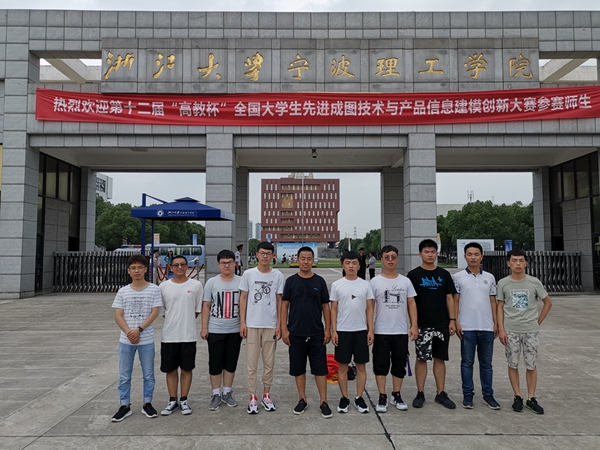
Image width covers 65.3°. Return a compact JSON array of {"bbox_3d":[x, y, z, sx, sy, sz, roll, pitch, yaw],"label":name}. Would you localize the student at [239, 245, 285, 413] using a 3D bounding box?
[{"bbox_3d":[-0.410,1.062,5.020,0.468,1.791,0.320,0,-3,0],"label":"student"}]

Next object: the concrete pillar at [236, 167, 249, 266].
[{"bbox_3d":[-2.916,0.154,22.085,0.940,5.686,0.920,0,-4,0],"label":"concrete pillar"}]

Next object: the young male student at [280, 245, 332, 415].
[{"bbox_3d":[0.073,1.092,4.934,0.534,1.719,0.330,0,-3,0],"label":"young male student"}]

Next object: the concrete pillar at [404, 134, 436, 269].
[{"bbox_3d":[4.597,-0.347,17.990,0.986,6.175,0.980,0,-3,0],"label":"concrete pillar"}]

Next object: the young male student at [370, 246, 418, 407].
[{"bbox_3d":[1.020,1.089,5.088,0.493,1.743,0.310,0,-3,0],"label":"young male student"}]

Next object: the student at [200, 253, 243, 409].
[{"bbox_3d":[-0.850,1.121,5.144,0.464,1.689,0.330,0,-3,0],"label":"student"}]

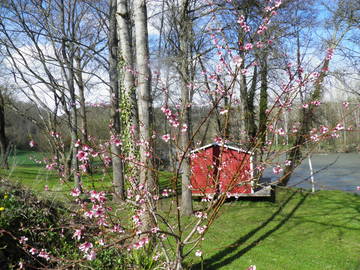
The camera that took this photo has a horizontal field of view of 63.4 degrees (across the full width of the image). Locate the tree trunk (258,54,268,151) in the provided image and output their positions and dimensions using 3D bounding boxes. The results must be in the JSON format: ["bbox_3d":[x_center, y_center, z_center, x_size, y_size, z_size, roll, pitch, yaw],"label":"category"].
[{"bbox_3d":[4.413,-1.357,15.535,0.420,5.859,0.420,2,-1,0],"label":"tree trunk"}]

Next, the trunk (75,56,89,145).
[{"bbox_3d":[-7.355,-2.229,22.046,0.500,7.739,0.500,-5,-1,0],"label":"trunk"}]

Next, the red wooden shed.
[{"bbox_3d":[1.902,1.417,13.207,2.900,2.150,2.500,-1,-1,15],"label":"red wooden shed"}]

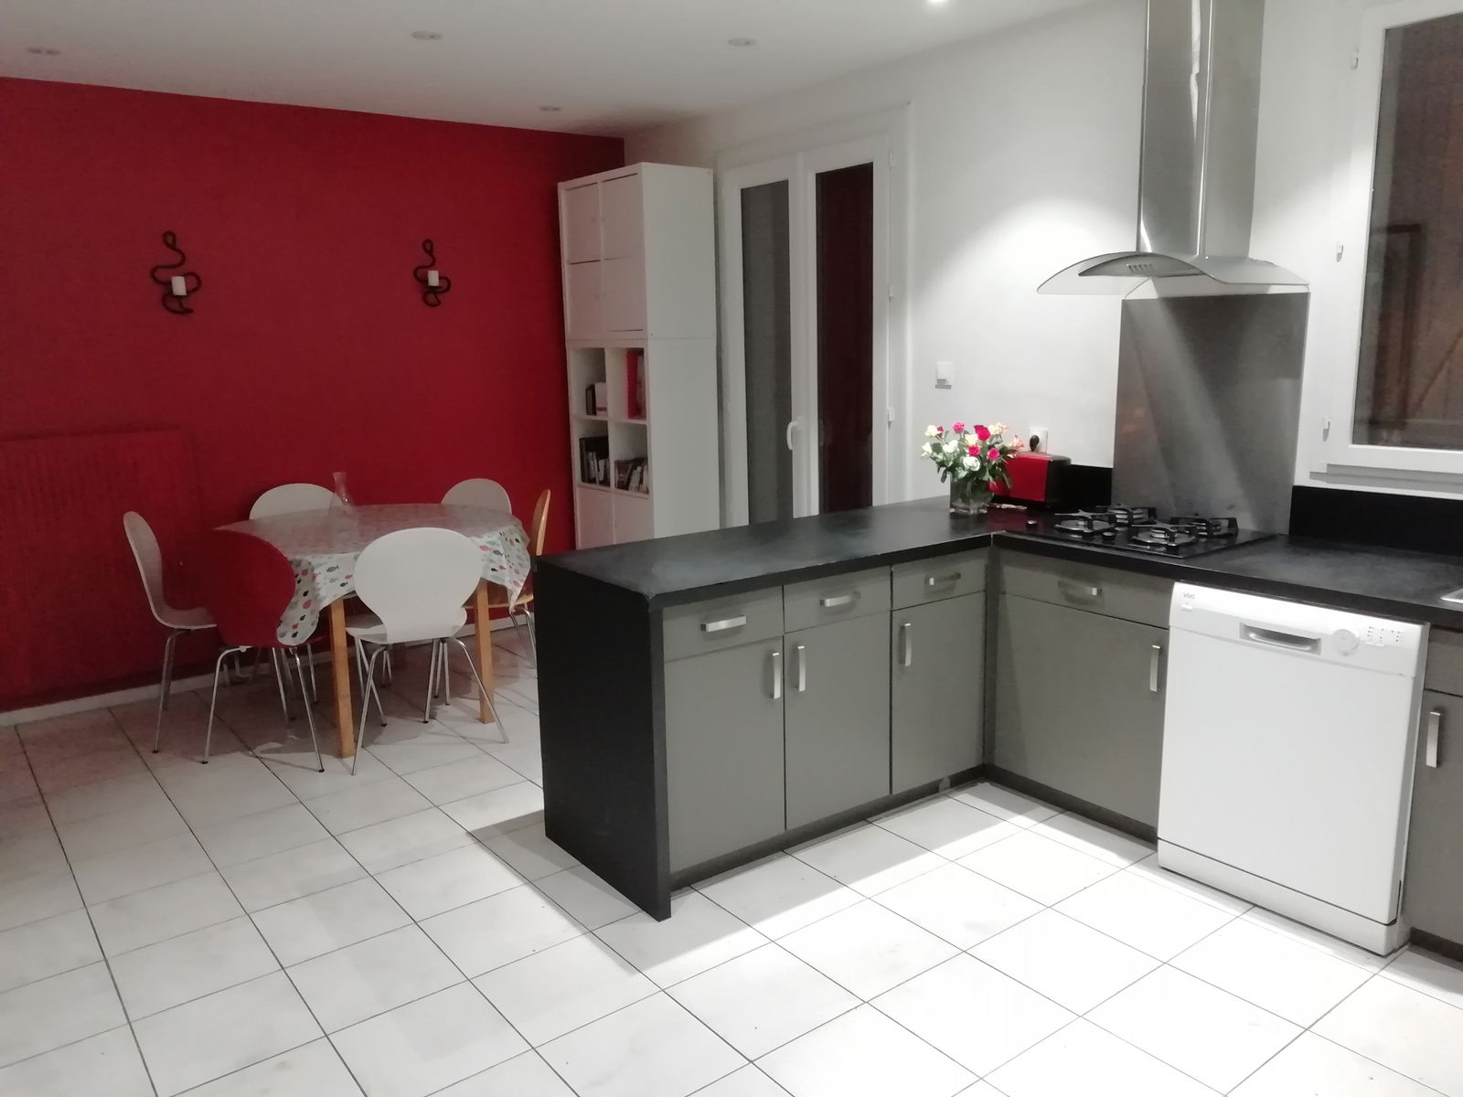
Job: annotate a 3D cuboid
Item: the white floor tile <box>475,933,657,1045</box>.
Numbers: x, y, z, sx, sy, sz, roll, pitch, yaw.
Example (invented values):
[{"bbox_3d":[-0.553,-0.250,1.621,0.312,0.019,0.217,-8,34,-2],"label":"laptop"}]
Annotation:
[{"bbox_3d":[-0.396,1.043,2.610,0.333,0.010,0.333,-9,14,-36],"label":"white floor tile"}]

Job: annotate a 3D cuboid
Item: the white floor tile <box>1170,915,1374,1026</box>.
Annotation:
[{"bbox_3d":[1.290,1.003,2.626,0.331,0.010,0.331,-9,14,-36],"label":"white floor tile"}]

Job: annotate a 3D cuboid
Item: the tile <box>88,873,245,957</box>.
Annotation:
[{"bbox_3d":[-1.533,0.988,2.984,0.326,0.010,0.326,-9,14,-36],"label":"tile"}]

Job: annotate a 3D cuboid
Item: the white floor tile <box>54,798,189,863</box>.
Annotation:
[{"bbox_3d":[-1.950,0.898,3.526,0.333,0.010,0.333,-9,14,-36],"label":"white floor tile"}]

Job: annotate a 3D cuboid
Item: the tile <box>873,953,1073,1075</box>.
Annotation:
[{"bbox_3d":[0.542,1.041,2.470,0.326,0.010,0.326,-9,14,-36],"label":"tile"}]

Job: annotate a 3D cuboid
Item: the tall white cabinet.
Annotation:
[{"bbox_3d":[-0.463,-0.713,5.649,0.390,2.280,0.790,-9,14,-36],"label":"tall white cabinet"}]

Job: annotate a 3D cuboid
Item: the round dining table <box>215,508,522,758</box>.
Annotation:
[{"bbox_3d":[-1.475,0.287,4.551,1.230,0.770,1.230,-1,11,0],"label":"round dining table"}]

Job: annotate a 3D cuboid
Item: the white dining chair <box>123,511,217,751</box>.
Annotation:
[{"bbox_3d":[-2.093,0.273,4.448,0.540,0.885,0.520,-7,12,-26],"label":"white dining chair"}]

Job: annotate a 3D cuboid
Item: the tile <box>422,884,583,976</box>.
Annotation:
[{"bbox_3d":[-0.597,0.992,2.858,0.326,0.010,0.326,-9,14,-36],"label":"tile"}]

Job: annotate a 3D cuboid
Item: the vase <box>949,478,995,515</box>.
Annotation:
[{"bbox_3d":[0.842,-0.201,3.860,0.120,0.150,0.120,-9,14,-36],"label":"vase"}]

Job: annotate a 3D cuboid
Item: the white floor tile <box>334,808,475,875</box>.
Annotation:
[{"bbox_3d":[-1.002,0.899,3.381,0.326,0.010,0.326,-9,14,-36],"label":"white floor tile"}]

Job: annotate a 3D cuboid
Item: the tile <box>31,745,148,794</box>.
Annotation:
[{"bbox_3d":[-2.359,0.811,4.040,0.331,0.010,0.331,-9,14,-36],"label":"tile"}]

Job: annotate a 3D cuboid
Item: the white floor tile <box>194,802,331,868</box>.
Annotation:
[{"bbox_3d":[-1.481,0.903,3.466,0.331,0.010,0.331,-9,14,-36],"label":"white floor tile"}]

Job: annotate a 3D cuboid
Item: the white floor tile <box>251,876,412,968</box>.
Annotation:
[{"bbox_3d":[-1.071,0.995,2.941,0.331,0.010,0.331,-9,14,-36],"label":"white floor tile"}]

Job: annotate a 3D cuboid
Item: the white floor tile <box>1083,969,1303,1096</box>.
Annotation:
[{"bbox_3d":[1.016,1.049,2.420,0.333,0.010,0.333,-9,14,-36],"label":"white floor tile"}]

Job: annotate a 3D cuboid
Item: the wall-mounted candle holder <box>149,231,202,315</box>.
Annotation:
[{"bbox_3d":[-2.324,-1.153,4.602,0.195,0.345,0.090,-9,14,-36],"label":"wall-mounted candle holder"}]

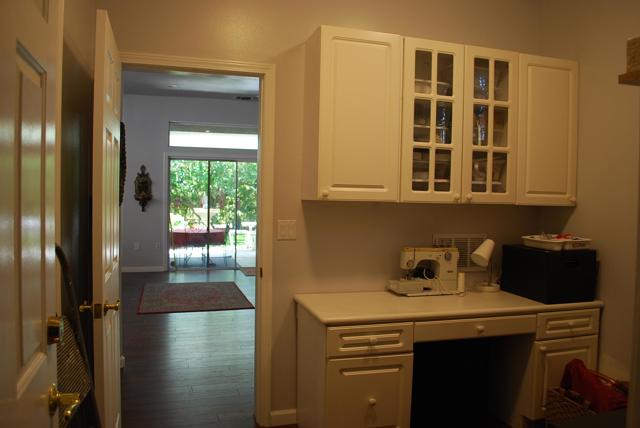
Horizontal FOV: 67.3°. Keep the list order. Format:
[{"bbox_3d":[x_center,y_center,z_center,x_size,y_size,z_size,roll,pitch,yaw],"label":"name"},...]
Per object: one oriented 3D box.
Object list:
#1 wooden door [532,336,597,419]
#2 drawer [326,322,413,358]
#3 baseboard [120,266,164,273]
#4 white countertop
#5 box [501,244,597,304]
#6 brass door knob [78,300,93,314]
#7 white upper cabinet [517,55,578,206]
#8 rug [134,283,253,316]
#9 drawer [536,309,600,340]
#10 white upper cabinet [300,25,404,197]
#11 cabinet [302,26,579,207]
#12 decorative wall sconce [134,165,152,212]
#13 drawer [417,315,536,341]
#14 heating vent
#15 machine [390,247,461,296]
[{"bbox_3d":[1.434,0.944,2.790,0.457,0.443,0.033,0,2,-18],"label":"wooden door"},{"bbox_3d":[0.209,0.627,2.566,0.469,0.154,0.380,0,2,-18],"label":"drawer"},{"bbox_3d":[-3.150,0.984,8.506,0.738,0.094,0.020,0,2,-18],"label":"baseboard"},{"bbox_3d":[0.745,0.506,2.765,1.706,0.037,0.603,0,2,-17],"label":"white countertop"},{"bbox_3d":[1.420,0.366,3.026,0.385,0.295,0.430,0,2,-18],"label":"box"},{"bbox_3d":[-0.893,0.358,1.830,0.056,0.052,0.075,0,2,-17],"label":"brass door knob"},{"bbox_3d":[1.397,-0.506,2.947,0.470,0.909,0.027,0,2,-17],"label":"white upper cabinet"},{"bbox_3d":[-1.689,1.081,6.438,1.333,0.012,1.931,0,2,-17],"label":"rug"},{"bbox_3d":[1.388,0.634,2.941,0.457,0.154,0.380,0,2,-18],"label":"drawer"},{"bbox_3d":[0.182,-0.531,2.756,0.483,0.920,0.316,0,2,-18],"label":"white upper cabinet"},{"bbox_3d":[0.771,-0.519,2.888,1.723,0.909,0.314,0,2,-17],"label":"cabinet"},{"bbox_3d":[-3.086,-0.444,8.415,0.293,0.837,0.130,0,2,-18],"label":"decorative wall sconce"},{"bbox_3d":[0.769,0.591,2.690,0.755,0.107,0.402,0,2,-17],"label":"drawer"},{"bbox_3d":[0.942,0.260,3.179,0.415,0.257,0.025,0,2,-18],"label":"heating vent"},{"bbox_3d":[0.632,0.342,2.940,0.452,0.284,0.186,0,2,-17],"label":"machine"}]

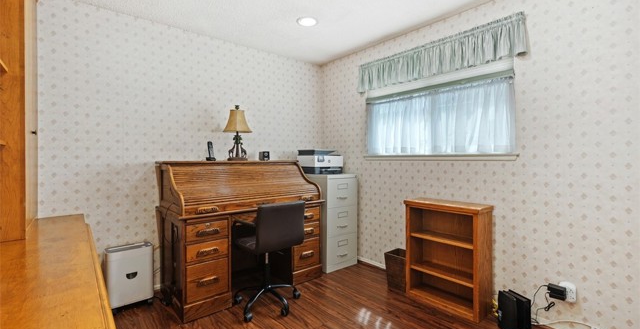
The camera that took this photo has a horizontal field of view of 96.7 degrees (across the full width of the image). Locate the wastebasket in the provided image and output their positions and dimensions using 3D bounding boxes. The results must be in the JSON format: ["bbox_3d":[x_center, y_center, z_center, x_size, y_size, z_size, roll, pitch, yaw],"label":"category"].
[{"bbox_3d":[0.753,0.987,2.644,0.205,0.315,0.235,1,1,41],"label":"wastebasket"}]

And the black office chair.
[{"bbox_3d":[-0.434,0.709,2.343,0.540,0.865,0.550,0,1,-40],"label":"black office chair"}]

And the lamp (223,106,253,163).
[{"bbox_3d":[-0.826,-0.312,2.872,0.275,0.560,0.275,0,1,-40],"label":"lamp"}]

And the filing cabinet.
[{"bbox_3d":[0.037,0.625,3.369,0.455,1.015,0.700,0,1,-40],"label":"filing cabinet"}]

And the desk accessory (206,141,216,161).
[{"bbox_3d":[-1.033,-0.122,2.700,0.070,0.180,0.080,0,1,-40],"label":"desk accessory"}]

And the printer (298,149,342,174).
[{"bbox_3d":[0.010,-0.023,3.374,0.435,0.280,0.340,0,1,-40],"label":"printer"}]

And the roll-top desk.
[{"bbox_3d":[-0.704,0.553,2.715,1.360,1.165,0.750,0,1,-40],"label":"roll-top desk"}]

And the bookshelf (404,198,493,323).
[{"bbox_3d":[1.052,0.743,2.389,0.290,0.815,0.625,0,1,-40],"label":"bookshelf"}]

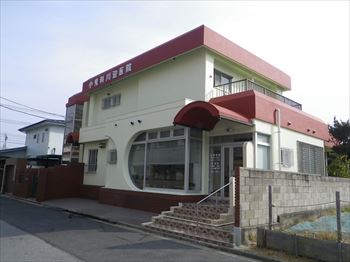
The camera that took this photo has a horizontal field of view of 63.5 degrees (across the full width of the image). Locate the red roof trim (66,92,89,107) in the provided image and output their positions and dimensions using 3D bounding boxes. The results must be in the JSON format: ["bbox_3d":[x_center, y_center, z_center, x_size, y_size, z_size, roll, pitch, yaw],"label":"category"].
[{"bbox_3d":[-7.288,-2.268,21.593,0.950,0.850,2.700,11,-13,-42],"label":"red roof trim"}]

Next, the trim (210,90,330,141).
[{"bbox_3d":[4.728,-0.330,13.443,7.130,1.100,2.280,11,-13,-42],"label":"trim"}]

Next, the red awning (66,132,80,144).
[{"bbox_3d":[-6.772,0.592,19.660,1.000,0.850,1.150,11,-13,-42],"label":"red awning"}]

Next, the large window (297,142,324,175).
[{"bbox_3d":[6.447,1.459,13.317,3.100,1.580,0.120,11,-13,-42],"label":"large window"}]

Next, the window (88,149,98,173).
[{"bbox_3d":[-5.350,1.957,18.495,0.120,1.440,1.080,11,-13,-42],"label":"window"}]

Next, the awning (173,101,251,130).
[{"bbox_3d":[1.394,-0.529,10.417,1.900,0.700,2.140,11,-13,-42],"label":"awning"}]

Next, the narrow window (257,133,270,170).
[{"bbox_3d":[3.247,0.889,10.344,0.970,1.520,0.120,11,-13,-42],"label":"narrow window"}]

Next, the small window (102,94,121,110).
[{"bbox_3d":[-4.009,-1.776,17.784,0.120,0.660,2.100,11,-13,-42],"label":"small window"}]

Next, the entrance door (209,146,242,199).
[{"bbox_3d":[1.916,1.528,10.851,0.120,2.090,1.540,11,-13,-42],"label":"entrance door"}]

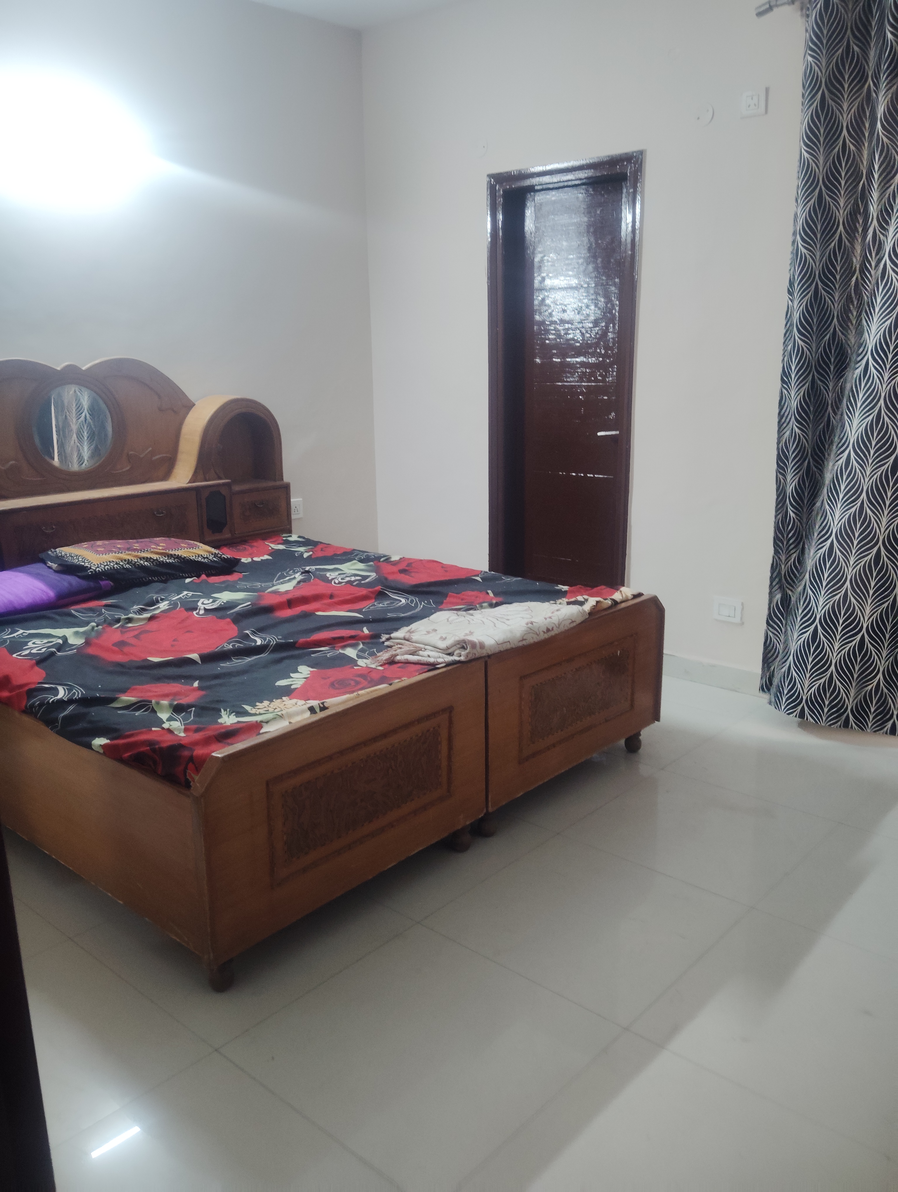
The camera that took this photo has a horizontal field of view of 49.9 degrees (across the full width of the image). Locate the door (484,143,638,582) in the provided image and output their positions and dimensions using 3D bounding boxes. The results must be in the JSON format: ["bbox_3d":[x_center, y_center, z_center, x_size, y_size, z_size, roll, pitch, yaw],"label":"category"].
[{"bbox_3d":[0.526,-0.805,4.420,0.800,2.155,0.150,11,18,40],"label":"door"}]

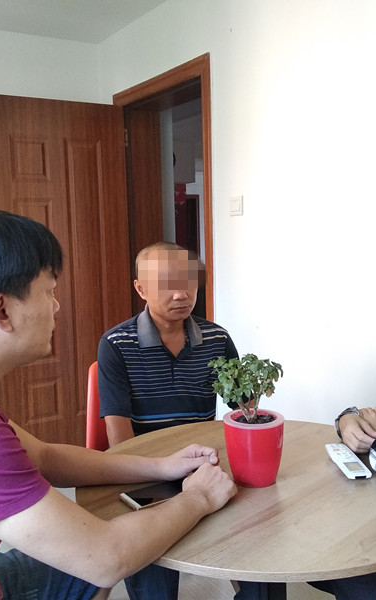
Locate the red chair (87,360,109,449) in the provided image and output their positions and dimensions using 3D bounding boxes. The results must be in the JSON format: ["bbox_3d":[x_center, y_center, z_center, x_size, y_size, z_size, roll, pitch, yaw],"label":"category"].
[{"bbox_3d":[-0.093,0.656,1.950,0.480,0.820,0.530,-3,6,-14],"label":"red chair"}]

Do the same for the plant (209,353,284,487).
[{"bbox_3d":[0.121,0.248,1.259,0.160,0.270,0.150,-1,6,0],"label":"plant"}]

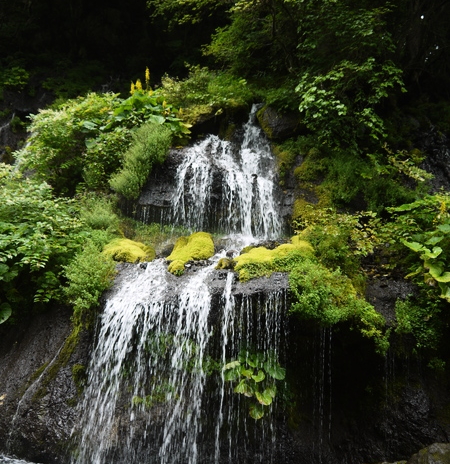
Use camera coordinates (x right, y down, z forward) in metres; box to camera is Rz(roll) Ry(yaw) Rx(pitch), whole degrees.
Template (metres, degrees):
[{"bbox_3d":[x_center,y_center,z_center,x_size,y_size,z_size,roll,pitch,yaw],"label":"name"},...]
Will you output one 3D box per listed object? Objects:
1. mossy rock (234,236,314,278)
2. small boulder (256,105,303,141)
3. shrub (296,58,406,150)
[{"bbox_3d":[0.785,0.405,7.700,1.230,0.620,0.850,1,-3,0],"label":"mossy rock"},{"bbox_3d":[1.109,-2.189,9.700,0.920,0.700,0.800,1,-3,0],"label":"small boulder"},{"bbox_3d":[2.476,-2.496,9.500,2.100,1.750,1.600,1,-3,0],"label":"shrub"}]

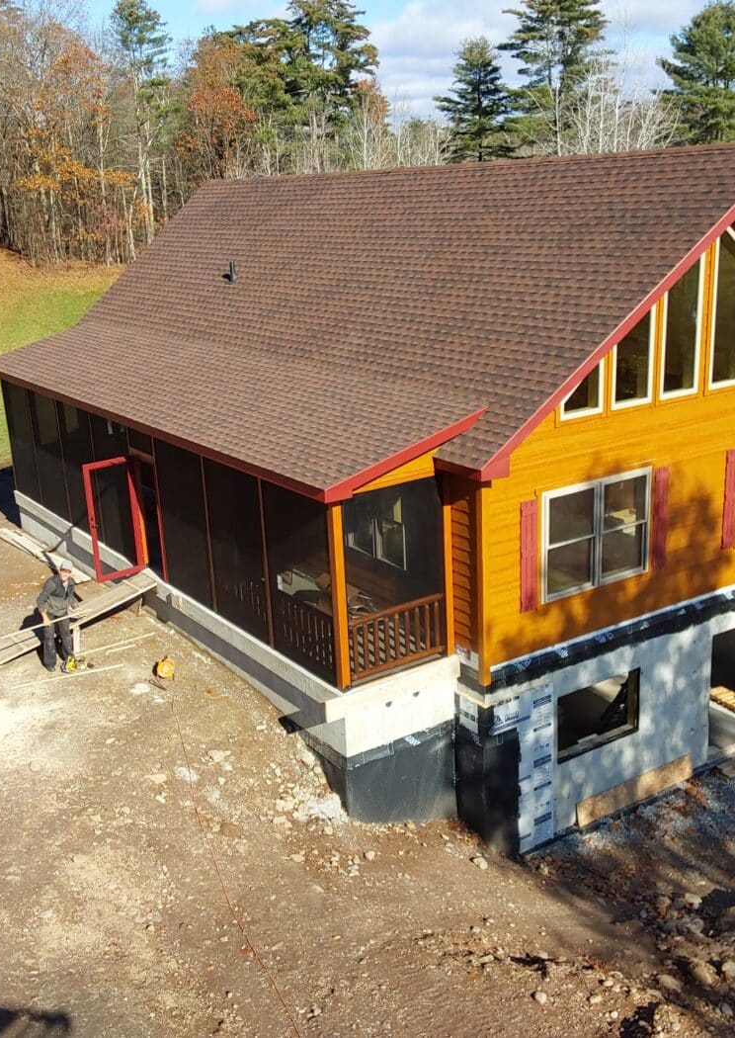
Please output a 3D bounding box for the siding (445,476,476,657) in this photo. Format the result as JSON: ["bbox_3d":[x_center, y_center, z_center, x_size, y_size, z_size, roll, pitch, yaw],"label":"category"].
[{"bbox_3d":[1.216,0.672,14.413,0.125,2.465,0.512,-13,19,-32],"label":"siding"}]

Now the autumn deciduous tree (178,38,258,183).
[{"bbox_3d":[-7.646,-19.038,60.642,5.000,13.066,5.000,-3,16,0],"label":"autumn deciduous tree"}]

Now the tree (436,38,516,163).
[{"bbox_3d":[5.560,-16.850,55.221,4.700,12.799,4.700,-3,16,0],"label":"tree"}]

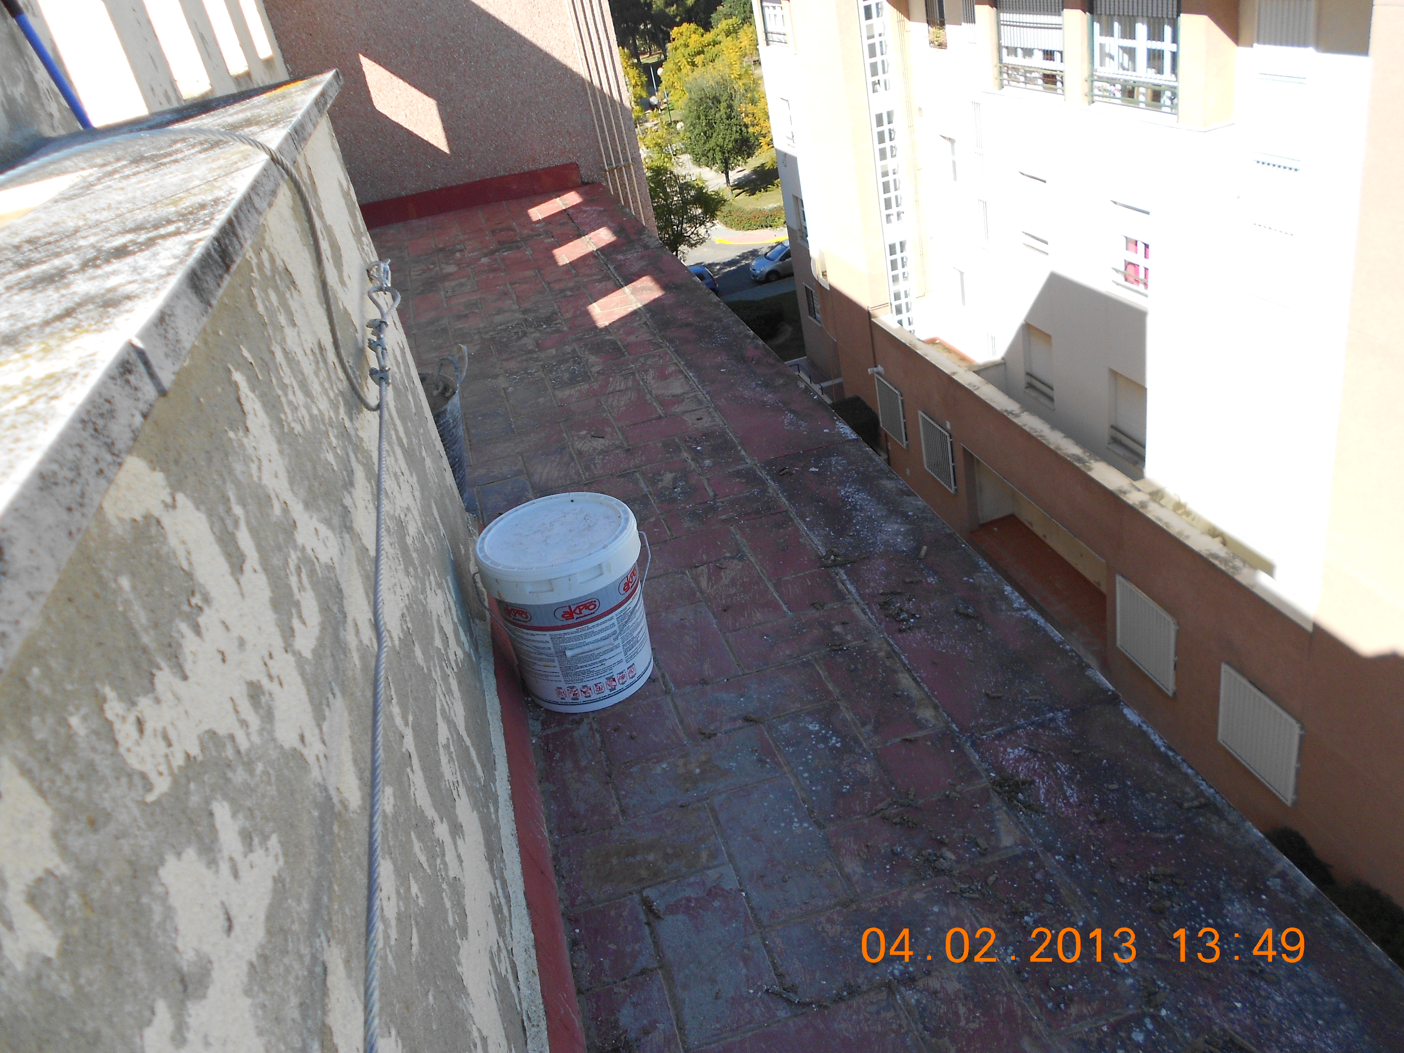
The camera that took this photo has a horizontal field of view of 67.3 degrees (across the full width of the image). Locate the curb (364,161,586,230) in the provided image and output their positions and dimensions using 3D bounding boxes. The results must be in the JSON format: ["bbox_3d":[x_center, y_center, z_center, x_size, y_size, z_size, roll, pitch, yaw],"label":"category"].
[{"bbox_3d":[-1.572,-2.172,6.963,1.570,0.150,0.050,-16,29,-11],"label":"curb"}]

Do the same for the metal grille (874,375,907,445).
[{"bbox_3d":[4.564,-2.758,25.363,0.070,1.411,1.575,-16,28,-6],"label":"metal grille"}]

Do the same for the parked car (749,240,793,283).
[{"bbox_3d":[4.100,-12.145,47.567,4.200,1.500,1.760,-16,28,-6],"label":"parked car"}]

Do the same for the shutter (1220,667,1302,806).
[{"bbox_3d":[7.391,2.752,14.031,0.070,1.388,1.492,-16,28,-6],"label":"shutter"}]

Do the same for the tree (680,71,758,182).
[{"bbox_3d":[1.107,-24.757,65.864,4.700,7.000,4.700,-16,28,-6],"label":"tree"}]

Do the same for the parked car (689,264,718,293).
[{"bbox_3d":[-1.368,-10.582,46.941,4.100,1.460,1.720,-16,28,-6],"label":"parked car"}]

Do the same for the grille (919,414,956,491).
[{"bbox_3d":[5.150,-1.604,23.050,0.070,1.409,1.531,-16,28,-6],"label":"grille"}]

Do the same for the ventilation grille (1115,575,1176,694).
[{"bbox_3d":[6.838,1.684,16.273,0.070,1.415,1.497,-16,28,-6],"label":"ventilation grille"}]

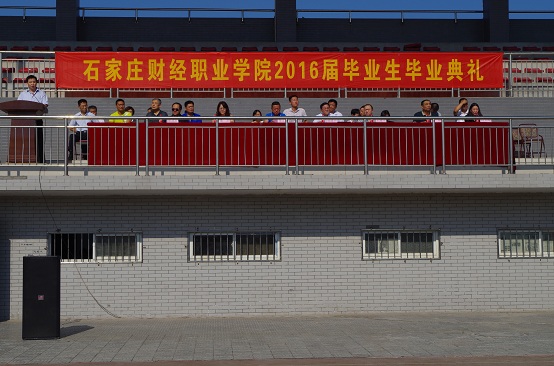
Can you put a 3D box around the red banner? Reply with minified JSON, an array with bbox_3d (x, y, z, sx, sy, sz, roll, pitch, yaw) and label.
[{"bbox_3d":[0.143,-2.583,21.176,10.334,0.830,0.040,0,-3,-4],"label":"red banner"}]

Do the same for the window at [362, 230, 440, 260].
[{"bbox_3d":[2.357,1.177,17.399,1.508,0.573,0.100,0,-3,-4],"label":"window"}]

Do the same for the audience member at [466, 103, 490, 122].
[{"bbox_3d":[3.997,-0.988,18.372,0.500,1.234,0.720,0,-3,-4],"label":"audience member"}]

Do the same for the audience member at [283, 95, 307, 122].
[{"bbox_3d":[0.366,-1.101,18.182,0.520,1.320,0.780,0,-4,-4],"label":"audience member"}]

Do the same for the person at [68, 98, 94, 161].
[{"bbox_3d":[-3.753,-0.990,17.653,0.520,1.290,0.800,0,-4,-4],"label":"person"}]

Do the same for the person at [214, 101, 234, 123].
[{"bbox_3d":[-1.057,-1.021,18.321,0.480,1.226,0.720,0,-3,-7],"label":"person"}]

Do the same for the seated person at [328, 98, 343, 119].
[{"bbox_3d":[1.174,-1.051,18.338,0.500,1.280,0.760,0,-4,-4],"label":"seated person"}]

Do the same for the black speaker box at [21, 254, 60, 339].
[{"bbox_3d":[-3.538,1.727,13.896,0.545,1.220,0.500,0,-4,-9],"label":"black speaker box"}]

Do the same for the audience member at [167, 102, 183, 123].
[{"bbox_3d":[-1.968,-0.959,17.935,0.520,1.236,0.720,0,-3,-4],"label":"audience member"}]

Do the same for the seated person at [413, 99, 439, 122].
[{"bbox_3d":[2.992,-1.018,18.300,0.540,1.303,0.740,0,-3,-4],"label":"seated person"}]

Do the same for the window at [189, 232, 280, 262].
[{"bbox_3d":[-0.783,1.191,17.169,1.739,0.566,0.100,0,-3,-4],"label":"window"}]

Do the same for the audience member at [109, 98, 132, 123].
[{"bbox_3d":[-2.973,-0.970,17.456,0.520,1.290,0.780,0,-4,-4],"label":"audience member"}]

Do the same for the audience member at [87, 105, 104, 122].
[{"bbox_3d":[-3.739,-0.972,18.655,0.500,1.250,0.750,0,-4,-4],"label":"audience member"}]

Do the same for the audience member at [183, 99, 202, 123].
[{"bbox_3d":[-1.745,-1.067,18.913,0.520,1.262,0.740,0,-3,-4],"label":"audience member"}]

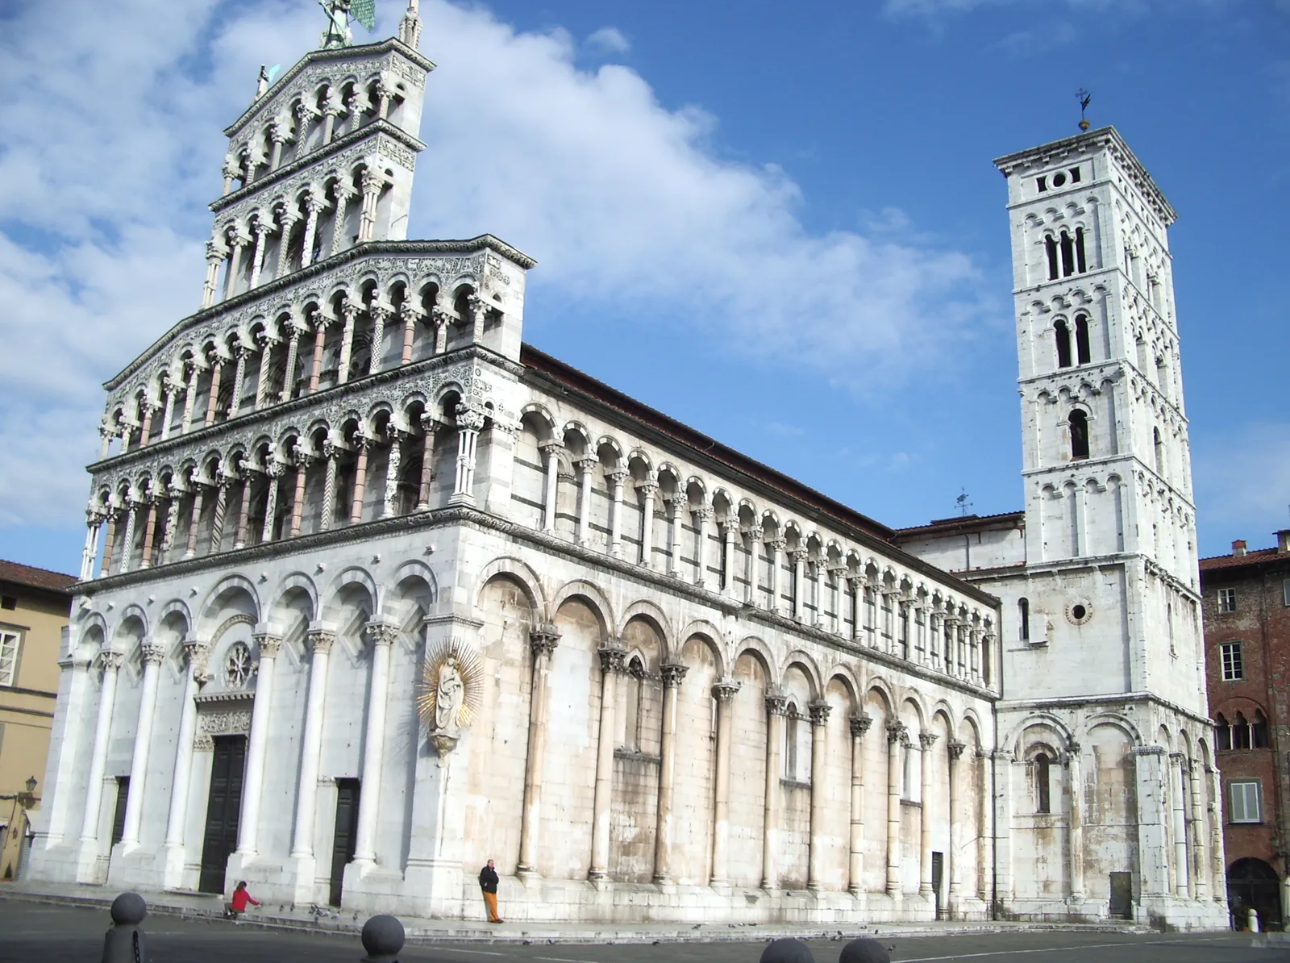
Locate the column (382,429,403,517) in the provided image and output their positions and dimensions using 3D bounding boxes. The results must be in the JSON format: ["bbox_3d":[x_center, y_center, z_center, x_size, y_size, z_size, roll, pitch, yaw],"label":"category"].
[{"bbox_3d":[-7.763,-0.237,40.211,0.400,2.800,0.400,-11,-22,37],"label":"column"}]

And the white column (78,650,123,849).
[{"bbox_3d":[-20.510,9.923,49.183,0.740,7.400,0.740,-11,-22,37],"label":"white column"}]

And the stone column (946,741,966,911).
[{"bbox_3d":[14.136,15.659,59.244,0.600,7.800,0.620,-11,-22,37],"label":"stone column"}]

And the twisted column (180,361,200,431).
[{"bbox_3d":[-17.867,-3.264,51.307,0.460,3.000,0.460,-11,-22,37],"label":"twisted column"}]

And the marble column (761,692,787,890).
[{"bbox_3d":[4.751,11.290,47.922,0.620,7.100,0.650,-11,-22,37],"label":"marble column"}]

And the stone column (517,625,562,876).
[{"bbox_3d":[-3.251,8.174,39.360,0.720,7.583,0.770,-11,-22,36],"label":"stone column"}]

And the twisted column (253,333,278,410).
[{"bbox_3d":[-13.527,-3.944,46.577,0.430,2.850,0.430,-11,-22,37],"label":"twisted column"}]

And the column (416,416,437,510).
[{"bbox_3d":[-7.209,-0.514,43.068,0.420,3.220,0.430,2,-18,1],"label":"column"}]

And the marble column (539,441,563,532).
[{"bbox_3d":[-3.243,0.262,44.843,0.480,3.200,0.460,-11,-22,36],"label":"marble column"}]

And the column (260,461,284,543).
[{"bbox_3d":[-13.670,0.779,47.883,0.420,3.150,0.430,-11,-22,36],"label":"column"}]

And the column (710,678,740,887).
[{"bbox_3d":[2.815,10.985,47.467,0.700,7.470,0.760,-11,-22,37],"label":"column"}]

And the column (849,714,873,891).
[{"bbox_3d":[8.958,13.596,54.815,0.700,7.500,0.740,-11,-22,37],"label":"column"}]

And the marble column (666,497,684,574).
[{"bbox_3d":[1.076,1.958,46.899,0.520,2.814,0.520,2,-18,1],"label":"marble column"}]

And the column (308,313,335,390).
[{"bbox_3d":[-11.431,-4.361,45.279,0.500,3.032,0.500,-11,-22,36],"label":"column"}]

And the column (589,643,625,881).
[{"bbox_3d":[-1.308,9.583,44.943,0.660,7.950,0.680,-11,-22,36],"label":"column"}]

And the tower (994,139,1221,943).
[{"bbox_3d":[26.572,2.430,74.857,7.400,44.000,11.400,-11,-22,36],"label":"tower"}]

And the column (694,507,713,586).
[{"bbox_3d":[2.195,2.413,48.742,0.530,3.150,0.530,3,-18,1],"label":"column"}]

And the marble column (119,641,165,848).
[{"bbox_3d":[-18.126,9.536,47.106,0.700,7.430,0.700,-11,-22,37],"label":"marble column"}]

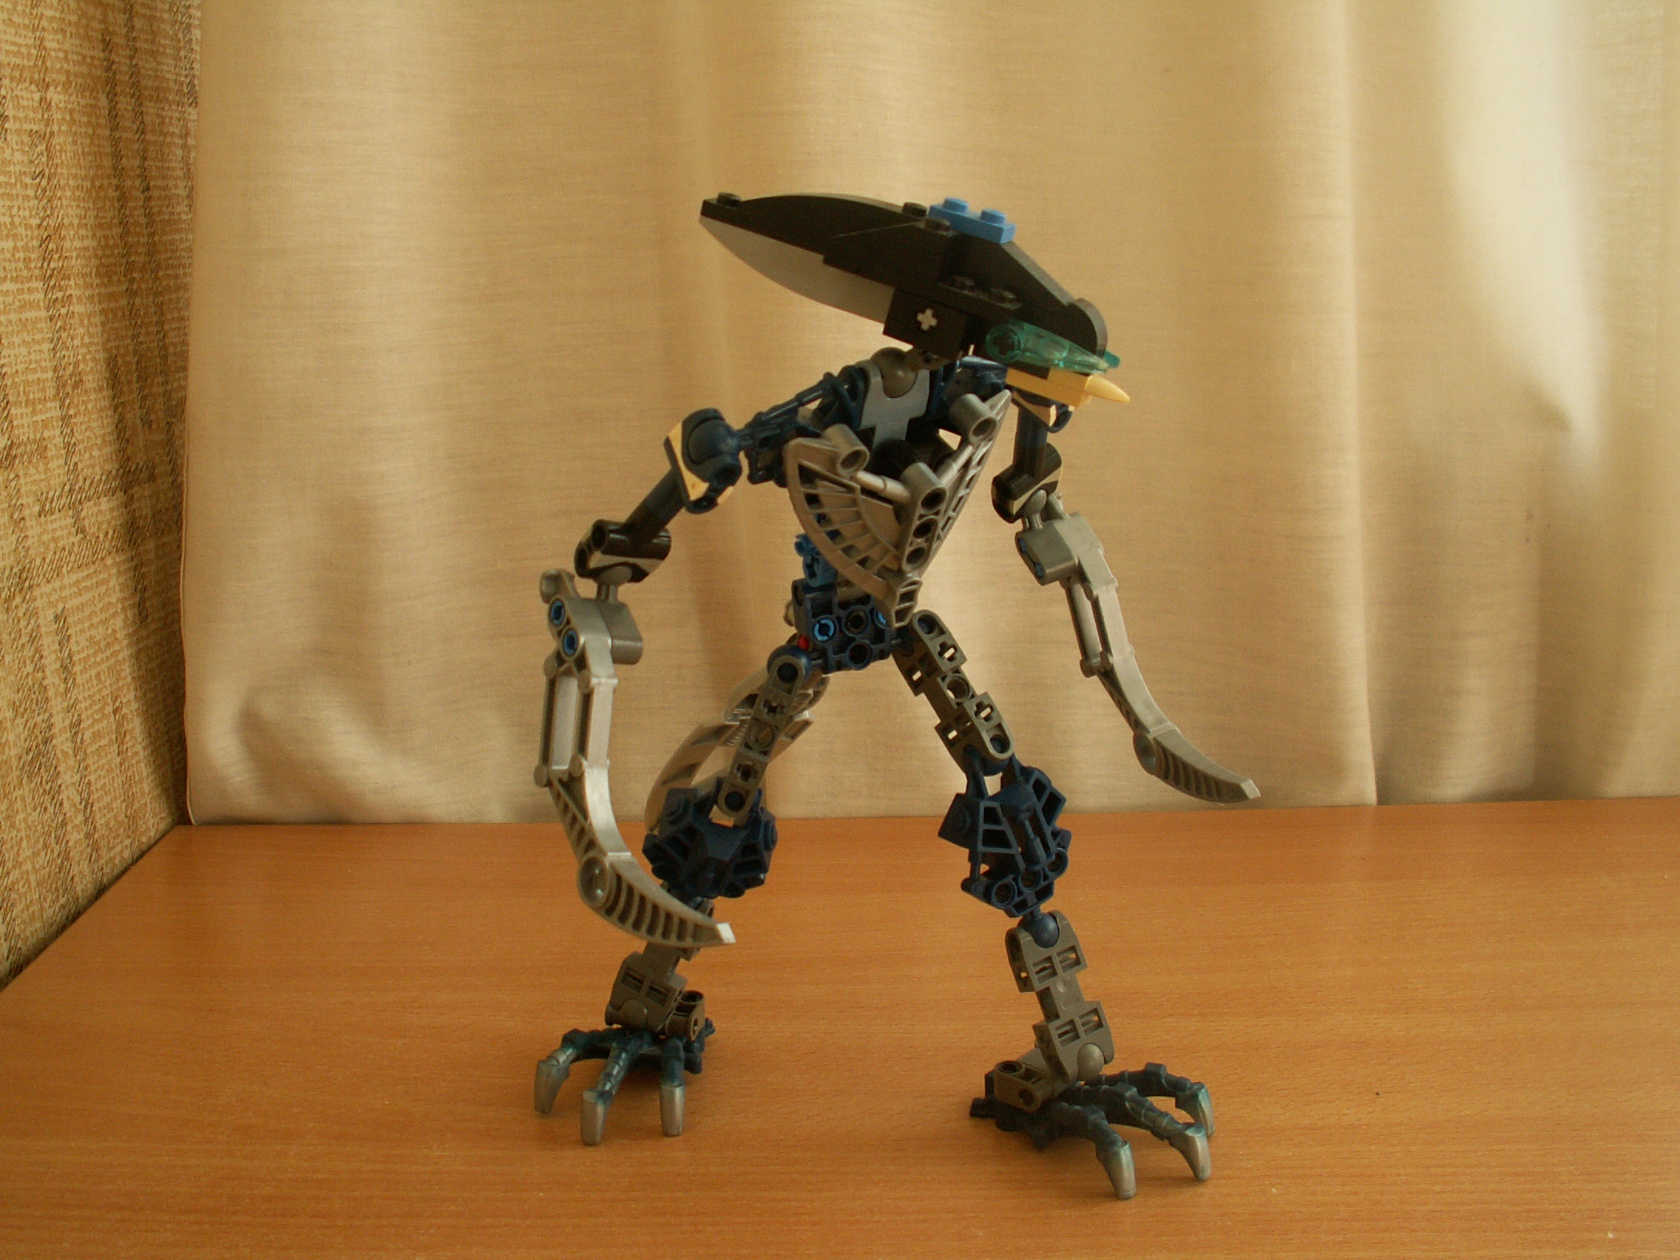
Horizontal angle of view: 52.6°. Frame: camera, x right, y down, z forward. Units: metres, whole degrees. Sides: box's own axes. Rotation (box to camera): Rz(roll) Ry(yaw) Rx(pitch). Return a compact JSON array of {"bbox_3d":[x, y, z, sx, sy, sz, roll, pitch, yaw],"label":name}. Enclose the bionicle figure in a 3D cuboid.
[{"bbox_3d":[0.001,0.013,0.379,0.145,0.213,0.125,-5,10,-31],"label":"bionicle figure"}]

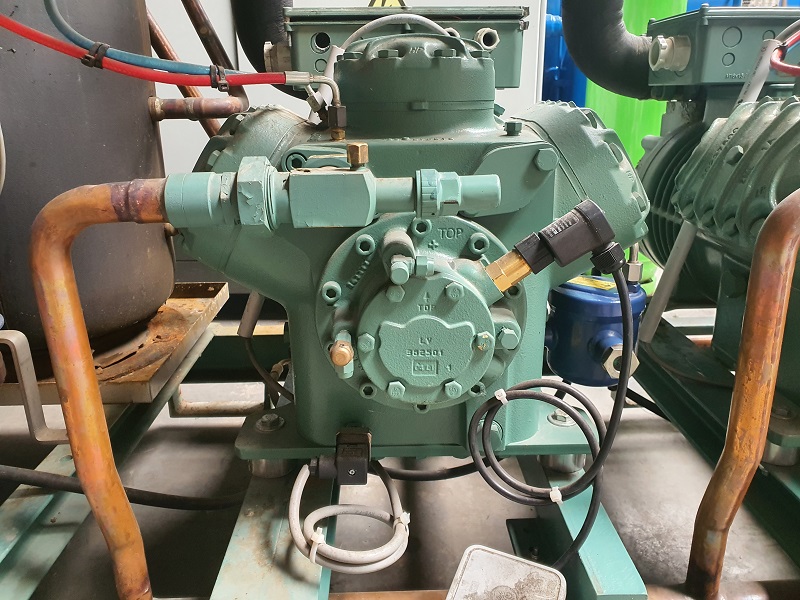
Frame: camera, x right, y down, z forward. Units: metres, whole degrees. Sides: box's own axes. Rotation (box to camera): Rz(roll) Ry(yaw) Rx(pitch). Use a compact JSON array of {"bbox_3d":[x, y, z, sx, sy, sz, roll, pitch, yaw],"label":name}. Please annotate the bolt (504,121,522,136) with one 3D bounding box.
[{"bbox_3d":[0.109,-0.164,0.577,0.015,0.013,0.015,0,20,-1],"label":"bolt"}]

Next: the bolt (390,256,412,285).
[{"bbox_3d":[0.001,-0.023,0.467,0.017,0.017,0.024,0,20,-1],"label":"bolt"}]

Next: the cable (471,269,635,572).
[{"bbox_3d":[0.131,0.110,0.539,0.138,0.295,0.070,-1,18,-2],"label":"cable"}]

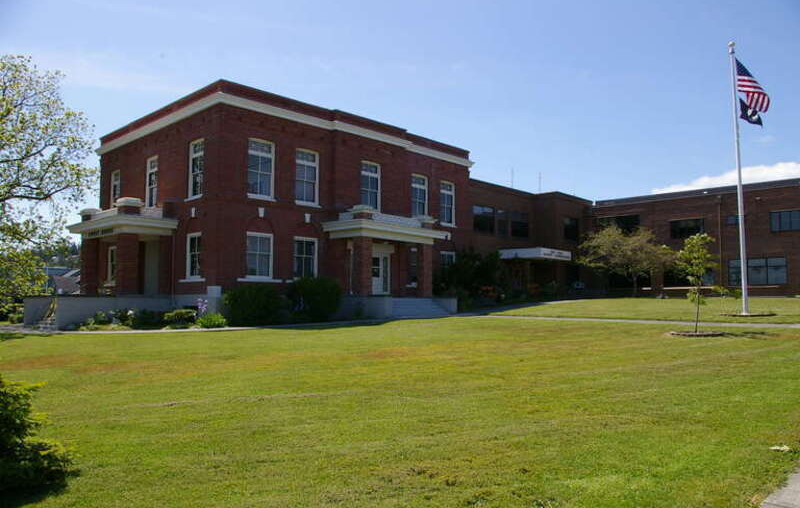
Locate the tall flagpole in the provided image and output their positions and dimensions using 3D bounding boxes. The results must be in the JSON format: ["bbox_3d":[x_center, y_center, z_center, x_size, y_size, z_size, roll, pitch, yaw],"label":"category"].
[{"bbox_3d":[13.577,-3.123,24.055,0.260,11.085,0.260,-3,-5,30],"label":"tall flagpole"}]

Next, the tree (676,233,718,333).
[{"bbox_3d":[8.629,0.852,17.518,1.100,2.891,1.100,-3,-5,26],"label":"tree"}]

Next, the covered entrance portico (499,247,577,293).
[{"bbox_3d":[10.021,1.454,43.861,3.314,3.310,4.647,-5,-6,43],"label":"covered entrance portico"}]

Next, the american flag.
[{"bbox_3d":[14.365,-6.847,24.361,1.220,2.050,0.500,-3,-5,31],"label":"american flag"}]

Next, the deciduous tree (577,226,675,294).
[{"bbox_3d":[15.807,0.520,41.707,6.200,5.042,5.700,-2,-5,21],"label":"deciduous tree"}]

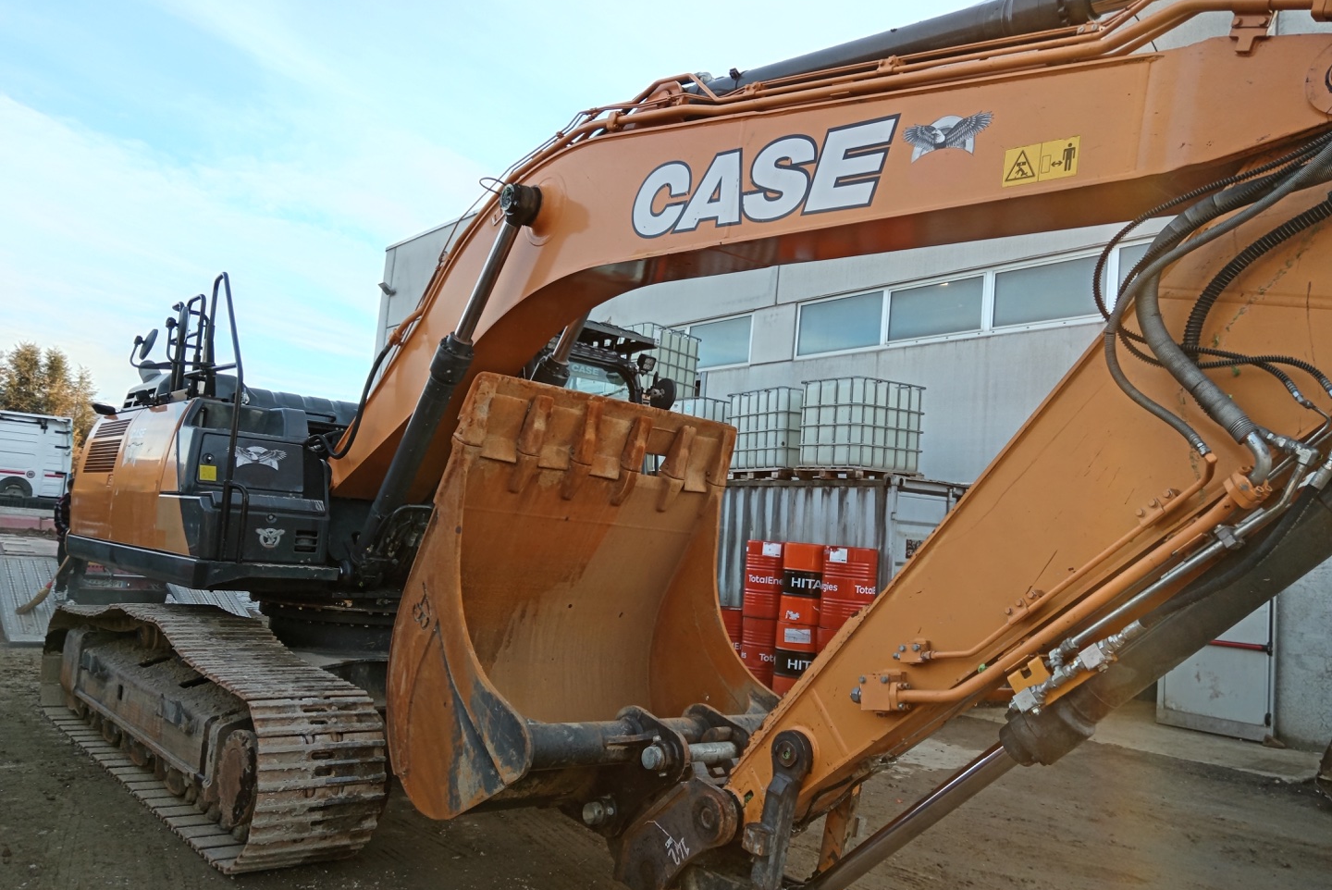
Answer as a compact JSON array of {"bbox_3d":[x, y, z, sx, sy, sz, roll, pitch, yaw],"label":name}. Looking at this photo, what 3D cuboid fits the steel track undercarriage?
[{"bbox_3d":[-3.110,1.538,6.539,0.600,0.970,4.800,10,-8,-40],"label":"steel track undercarriage"}]

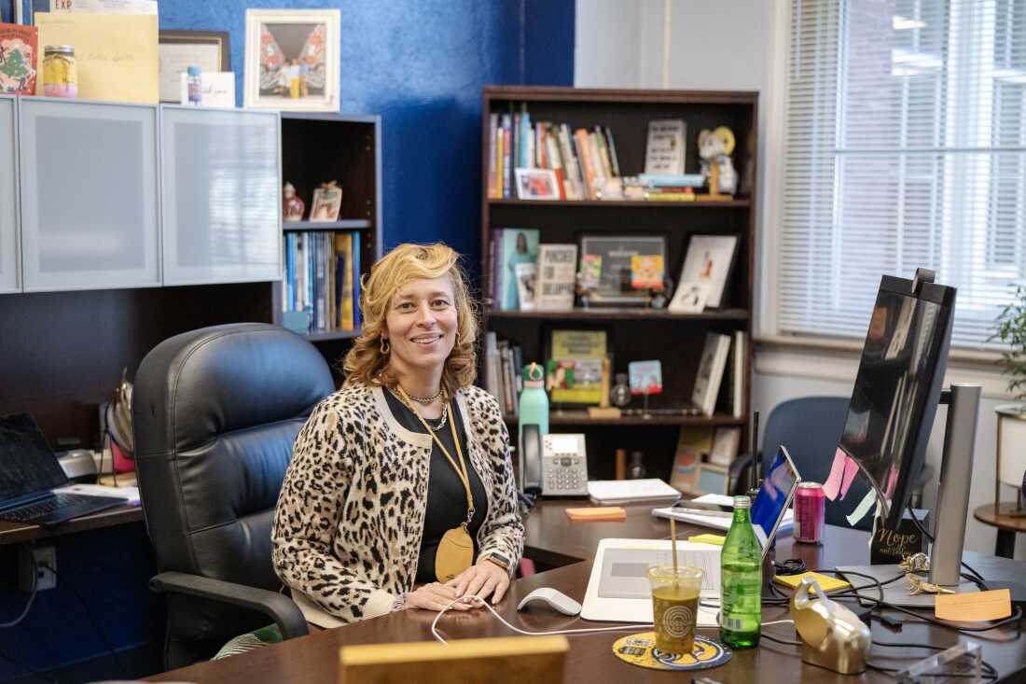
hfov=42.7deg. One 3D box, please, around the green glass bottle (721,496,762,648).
[{"bbox_3d":[0.384,0.381,2.187,0.068,0.247,0.068,1,6,0],"label":"green glass bottle"}]

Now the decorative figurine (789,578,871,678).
[{"bbox_3d":[0.507,0.453,2.104,0.120,0.124,0.068,6,9,41],"label":"decorative figurine"}]

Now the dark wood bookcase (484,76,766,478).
[{"bbox_3d":[0.347,0.054,4.605,0.915,1.830,0.310,1,6,0],"label":"dark wood bookcase"}]

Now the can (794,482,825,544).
[{"bbox_3d":[0.647,0.371,2.852,0.066,0.122,0.066,1,6,0],"label":"can"}]

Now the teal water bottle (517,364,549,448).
[{"bbox_3d":[0.052,0.205,3.475,0.078,0.298,0.078,1,6,0],"label":"teal water bottle"}]

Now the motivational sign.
[{"bbox_3d":[0.788,0.406,2.707,0.106,0.088,0.060,1,7,6],"label":"motivational sign"}]

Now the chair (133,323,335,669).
[{"bbox_3d":[-0.446,0.565,2.913,0.700,1.180,0.670,6,8,38],"label":"chair"}]

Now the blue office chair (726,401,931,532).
[{"bbox_3d":[0.918,0.619,3.934,0.610,0.870,0.590,3,7,22],"label":"blue office chair"}]

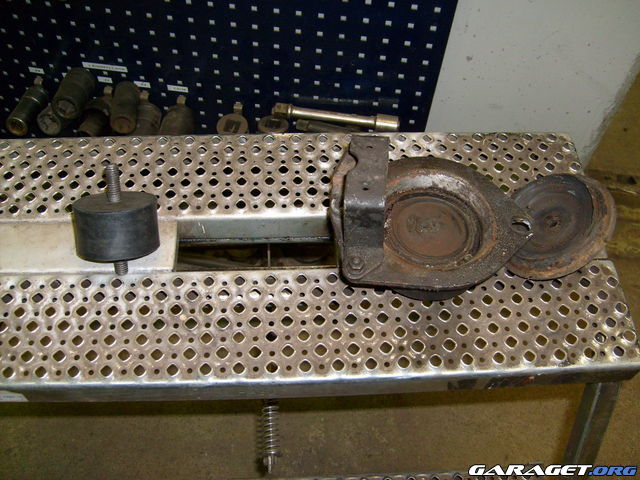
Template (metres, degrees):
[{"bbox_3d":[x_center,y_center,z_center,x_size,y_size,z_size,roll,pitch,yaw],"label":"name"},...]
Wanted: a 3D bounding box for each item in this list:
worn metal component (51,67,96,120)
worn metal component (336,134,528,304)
[{"bbox_3d":[-0.476,-0.284,1.255,0.052,0.052,0.099,5,47,4],"label":"worn metal component"},{"bbox_3d":[0.100,-0.023,0.574,0.181,0.058,0.146,-1,57,-3],"label":"worn metal component"}]

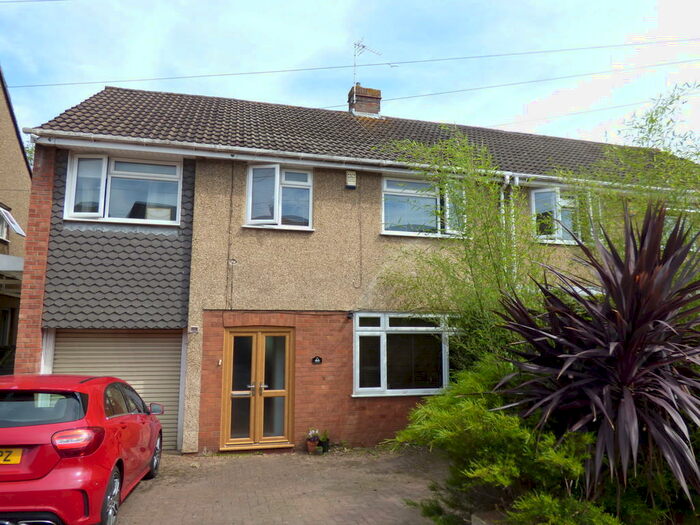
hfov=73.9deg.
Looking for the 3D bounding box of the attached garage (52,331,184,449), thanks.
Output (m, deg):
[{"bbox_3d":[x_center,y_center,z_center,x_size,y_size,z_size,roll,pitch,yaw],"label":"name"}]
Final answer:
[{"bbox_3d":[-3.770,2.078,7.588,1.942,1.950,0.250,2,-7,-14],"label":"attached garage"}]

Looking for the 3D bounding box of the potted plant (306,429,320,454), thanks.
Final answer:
[{"bbox_3d":[-0.617,3.011,7.847,0.242,0.423,0.242,2,-7,-14],"label":"potted plant"}]

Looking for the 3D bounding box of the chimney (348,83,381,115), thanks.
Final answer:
[{"bbox_3d":[0.425,-4.248,12.717,0.720,0.880,0.720,2,-7,-14],"label":"chimney"}]

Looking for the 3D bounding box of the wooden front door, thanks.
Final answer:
[{"bbox_3d":[-1.548,2.138,7.965,1.223,2.021,0.140,2,-7,-14],"label":"wooden front door"}]

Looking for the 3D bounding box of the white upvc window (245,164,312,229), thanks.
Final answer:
[{"bbox_3d":[-1.236,-1.186,8.370,1.143,1.153,0.180,2,-7,-14],"label":"white upvc window"}]

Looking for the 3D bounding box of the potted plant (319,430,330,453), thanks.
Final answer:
[{"bbox_3d":[-0.430,3.052,7.920,0.182,0.369,0.182,2,-7,-14],"label":"potted plant"}]

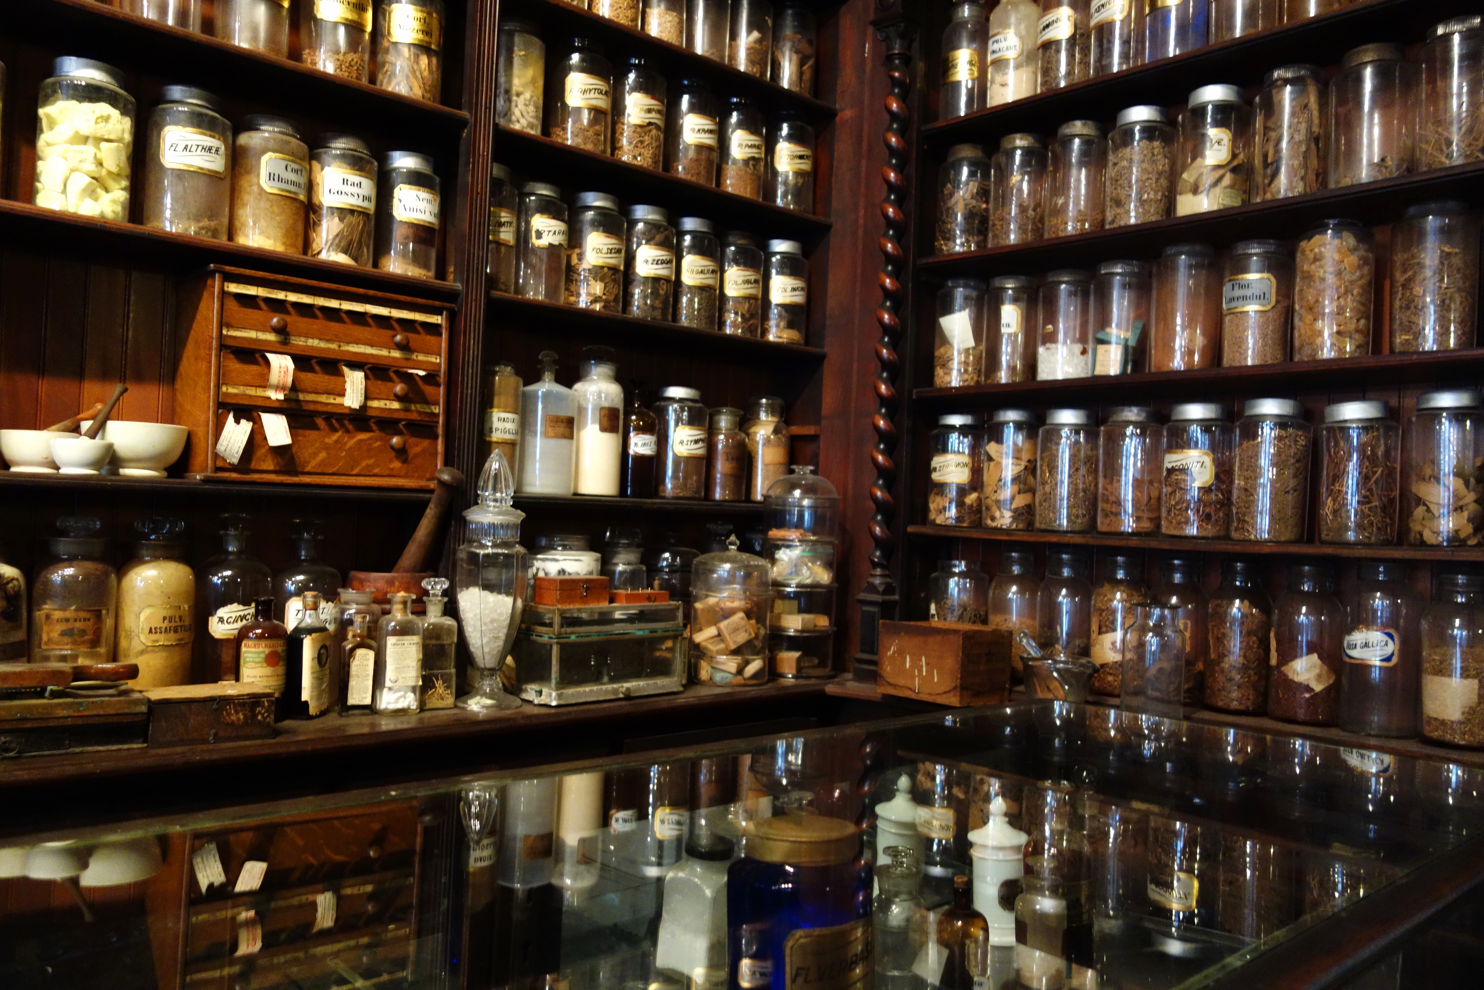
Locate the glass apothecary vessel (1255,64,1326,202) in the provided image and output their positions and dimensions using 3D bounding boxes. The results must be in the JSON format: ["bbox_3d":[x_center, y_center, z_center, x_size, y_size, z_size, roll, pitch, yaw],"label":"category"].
[{"bbox_3d":[1.005,-0.649,2.116,0.111,0.246,0.111,3,-1,-42],"label":"glass apothecary vessel"}]

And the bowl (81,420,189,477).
[{"bbox_3d":[-1.026,-0.074,1.948,0.161,0.085,0.161,3,-1,-41],"label":"bowl"}]

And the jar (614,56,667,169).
[{"bbox_3d":[-0.236,-0.866,2.683,0.113,0.272,0.113,3,-1,-28],"label":"jar"}]

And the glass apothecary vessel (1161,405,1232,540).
[{"bbox_3d":[0.939,-0.047,2.382,0.132,0.279,0.132,1,-2,43],"label":"glass apothecary vessel"}]

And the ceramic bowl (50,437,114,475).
[{"bbox_3d":[-1.079,-0.060,1.887,0.091,0.058,0.091,3,-1,-41],"label":"ceramic bowl"}]

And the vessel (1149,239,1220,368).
[{"bbox_3d":[0.868,-0.355,2.258,0.120,0.252,0.120,3,-1,-42],"label":"vessel"}]

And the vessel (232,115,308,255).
[{"bbox_3d":[-0.872,-0.558,2.134,0.123,0.253,0.123,2,-1,32],"label":"vessel"}]

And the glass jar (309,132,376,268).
[{"bbox_3d":[-0.713,-0.517,2.065,0.105,0.231,0.105,3,-1,-42],"label":"glass jar"}]

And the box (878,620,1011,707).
[{"bbox_3d":[0.385,0.311,2.185,0.175,0.133,0.182,1,-1,42],"label":"box"}]

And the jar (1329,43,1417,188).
[{"bbox_3d":[1.067,-0.620,1.953,0.123,0.247,0.123,3,-1,-41],"label":"jar"}]

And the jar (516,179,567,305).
[{"bbox_3d":[-0.405,-0.501,2.339,0.098,0.241,0.098,3,-1,-42],"label":"jar"}]

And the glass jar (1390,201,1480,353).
[{"bbox_3d":[1.161,-0.351,1.936,0.124,0.256,0.124,3,-1,-42],"label":"glass jar"}]

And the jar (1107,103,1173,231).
[{"bbox_3d":[0.807,-0.653,2.345,0.122,0.245,0.122,3,-1,-42],"label":"jar"}]

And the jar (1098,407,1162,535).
[{"bbox_3d":[0.839,-0.048,2.494,0.124,0.275,0.124,2,-1,19],"label":"jar"}]

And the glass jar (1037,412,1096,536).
[{"bbox_3d":[0.668,-0.047,2.373,0.114,0.255,0.114,3,-1,-41],"label":"glass jar"}]

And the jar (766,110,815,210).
[{"bbox_3d":[0.120,-0.792,2.823,0.107,0.260,0.107,3,-1,-15],"label":"jar"}]

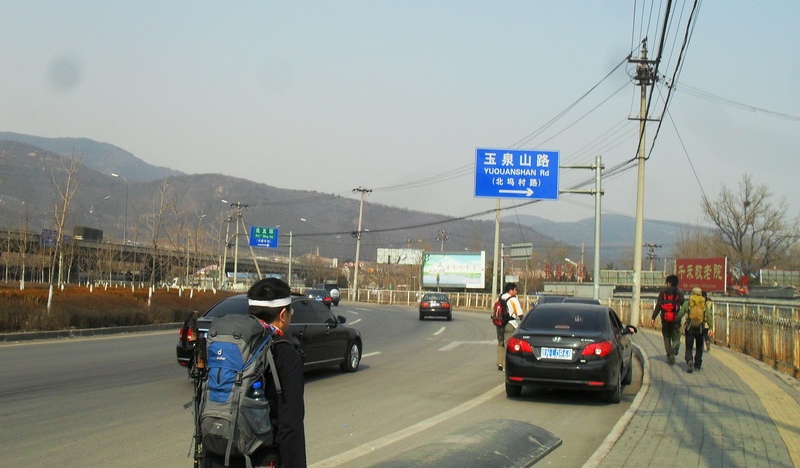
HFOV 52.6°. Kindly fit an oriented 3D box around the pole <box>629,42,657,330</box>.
[{"bbox_3d":[9.046,-1.929,30.300,1.150,10.700,0.700,2,-4,10],"label":"pole"}]

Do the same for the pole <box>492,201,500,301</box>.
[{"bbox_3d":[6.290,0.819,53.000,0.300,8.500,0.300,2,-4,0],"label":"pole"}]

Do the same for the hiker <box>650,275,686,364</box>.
[{"bbox_3d":[5.390,1.723,16.300,0.660,1.770,0.500,1,-4,14],"label":"hiker"}]

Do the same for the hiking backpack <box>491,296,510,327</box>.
[{"bbox_3d":[2.000,1.543,16.100,0.340,0.580,0.270,-2,-5,45],"label":"hiking backpack"}]

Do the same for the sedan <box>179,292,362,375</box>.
[{"bbox_3d":[-2.150,1.920,15.000,1.790,1.460,4.750,1,-4,17],"label":"sedan"}]

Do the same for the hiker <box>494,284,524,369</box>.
[{"bbox_3d":[2.213,1.870,16.350,0.500,1.740,0.520,5,-5,-42],"label":"hiker"}]

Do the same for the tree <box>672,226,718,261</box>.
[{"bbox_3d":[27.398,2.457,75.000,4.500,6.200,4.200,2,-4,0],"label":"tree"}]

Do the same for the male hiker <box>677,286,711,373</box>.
[{"bbox_3d":[5.588,1.828,15.400,0.620,1.620,0.500,1,-4,14],"label":"male hiker"}]

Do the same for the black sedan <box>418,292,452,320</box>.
[{"bbox_3d":[1.970,3.920,44.000,1.690,1.420,4.400,2,-4,3],"label":"black sedan"}]

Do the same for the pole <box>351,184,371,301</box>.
[{"bbox_3d":[-3.614,0.869,74.000,1.600,10.300,0.400,4,-4,0],"label":"pole"}]

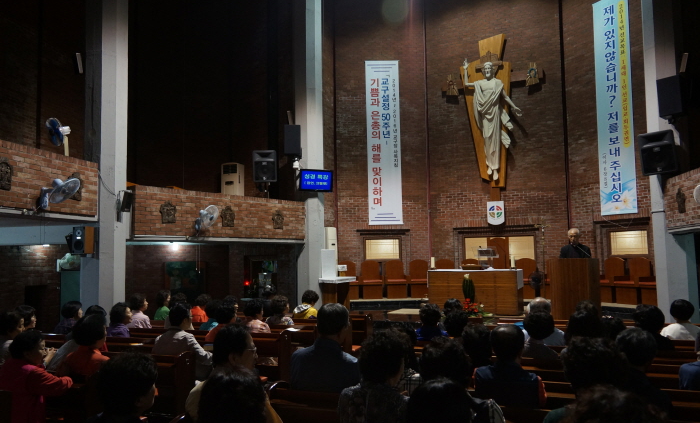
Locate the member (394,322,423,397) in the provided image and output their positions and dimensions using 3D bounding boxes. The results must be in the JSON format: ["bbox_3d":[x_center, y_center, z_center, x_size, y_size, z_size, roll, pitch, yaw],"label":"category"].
[{"bbox_3d":[0.400,1.353,3.620,0.460,1.220,0.650,-2,-4,20],"label":"member"}]

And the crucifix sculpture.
[{"bbox_3d":[3.695,-2.507,14.200,1.500,4.050,0.520,-3,-4,26],"label":"crucifix sculpture"}]

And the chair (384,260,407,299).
[{"bbox_3d":[1.185,1.708,13.900,0.560,0.930,0.560,-1,-4,-2],"label":"chair"}]

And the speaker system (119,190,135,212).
[{"bbox_3d":[-3.547,-0.159,8.650,0.160,0.330,0.170,14,3,27],"label":"speaker system"}]

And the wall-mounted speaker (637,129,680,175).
[{"bbox_3d":[5.302,-1.006,9.300,0.380,0.660,0.510,-13,5,-41],"label":"wall-mounted speaker"}]

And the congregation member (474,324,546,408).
[{"bbox_3d":[1.020,1.296,3.380,0.480,1.240,0.660,-2,-4,21],"label":"congregation member"}]

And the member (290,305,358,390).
[{"bbox_3d":[-0.073,1.267,3.658,0.500,1.310,0.700,-3,-5,26],"label":"member"}]

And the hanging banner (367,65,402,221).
[{"bbox_3d":[0.899,-1.844,14.609,0.900,4.417,0.040,-1,-4,-5],"label":"hanging banner"}]

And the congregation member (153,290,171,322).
[{"bbox_3d":[-2.907,1.879,8.663,0.460,1.250,0.620,-3,-5,26],"label":"congregation member"}]

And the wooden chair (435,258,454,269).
[{"bbox_3d":[2.407,1.711,14.000,0.580,0.980,0.600,-2,-4,18],"label":"wooden chair"}]

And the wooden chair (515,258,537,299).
[{"bbox_3d":[4.369,1.676,13.500,0.600,1.000,0.600,-3,-4,24],"label":"wooden chair"}]

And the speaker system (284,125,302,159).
[{"bbox_3d":[-1.276,-1.593,12.200,0.360,0.660,0.360,-1,-4,-3],"label":"speaker system"}]

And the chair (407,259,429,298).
[{"bbox_3d":[1.810,1.698,13.900,0.560,0.930,0.560,-1,-4,-2],"label":"chair"}]

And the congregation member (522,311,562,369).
[{"bbox_3d":[1.450,1.340,4.152,0.480,1.200,0.750,-2,-4,11],"label":"congregation member"}]

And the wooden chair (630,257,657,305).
[{"bbox_3d":[6.133,1.423,11.252,0.520,0.980,0.500,3,-6,-44],"label":"wooden chair"}]

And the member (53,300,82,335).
[{"bbox_3d":[-2.717,1.510,5.635,0.460,1.190,0.750,-3,-5,27],"label":"member"}]

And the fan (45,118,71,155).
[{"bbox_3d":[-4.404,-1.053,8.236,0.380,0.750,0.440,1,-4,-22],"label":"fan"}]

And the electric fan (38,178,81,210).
[{"bbox_3d":[-3.970,-0.239,7.430,0.550,0.430,0.470,-2,-4,14],"label":"electric fan"}]

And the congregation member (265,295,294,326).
[{"bbox_3d":[-0.714,1.598,6.532,0.450,1.200,0.720,-3,-5,28],"label":"congregation member"}]

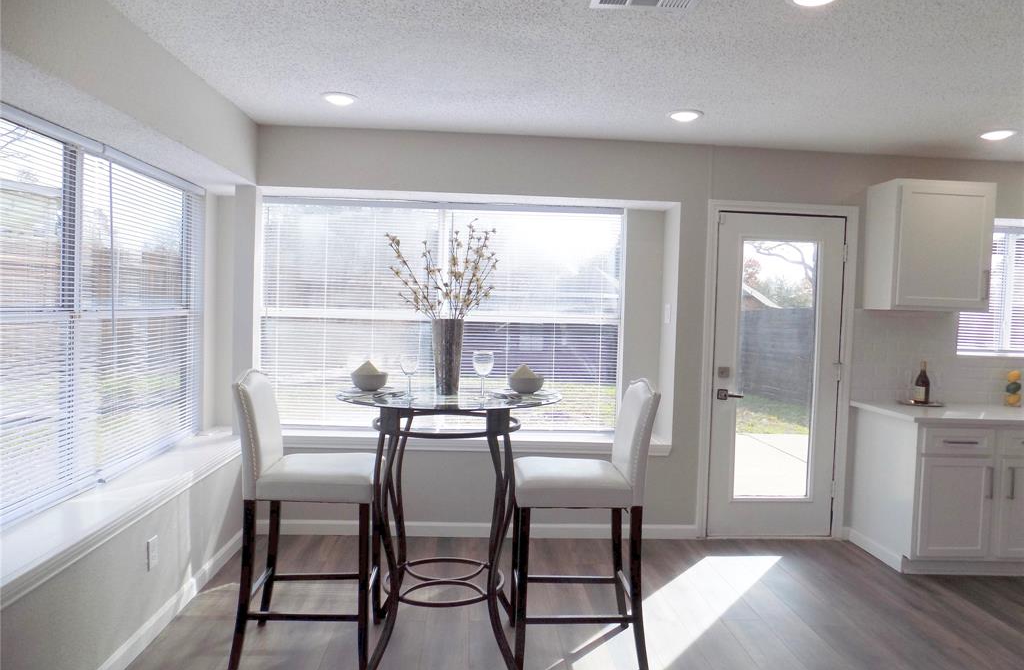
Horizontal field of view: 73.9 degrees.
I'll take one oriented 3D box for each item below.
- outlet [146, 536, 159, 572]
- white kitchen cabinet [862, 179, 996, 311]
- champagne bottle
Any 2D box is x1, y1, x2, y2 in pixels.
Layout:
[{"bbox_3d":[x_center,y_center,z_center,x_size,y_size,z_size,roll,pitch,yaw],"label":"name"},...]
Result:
[{"bbox_3d":[-1.473,0.897,2.799,0.009,0.120,0.076,2,2,-4],"label":"outlet"},{"bbox_3d":[2.497,-0.520,4.096,0.590,0.755,0.325,2,2,-4],"label":"white kitchen cabinet"},{"bbox_3d":[2.527,0.294,4.193,0.082,0.275,0.082,2,2,-3],"label":"champagne bottle"}]

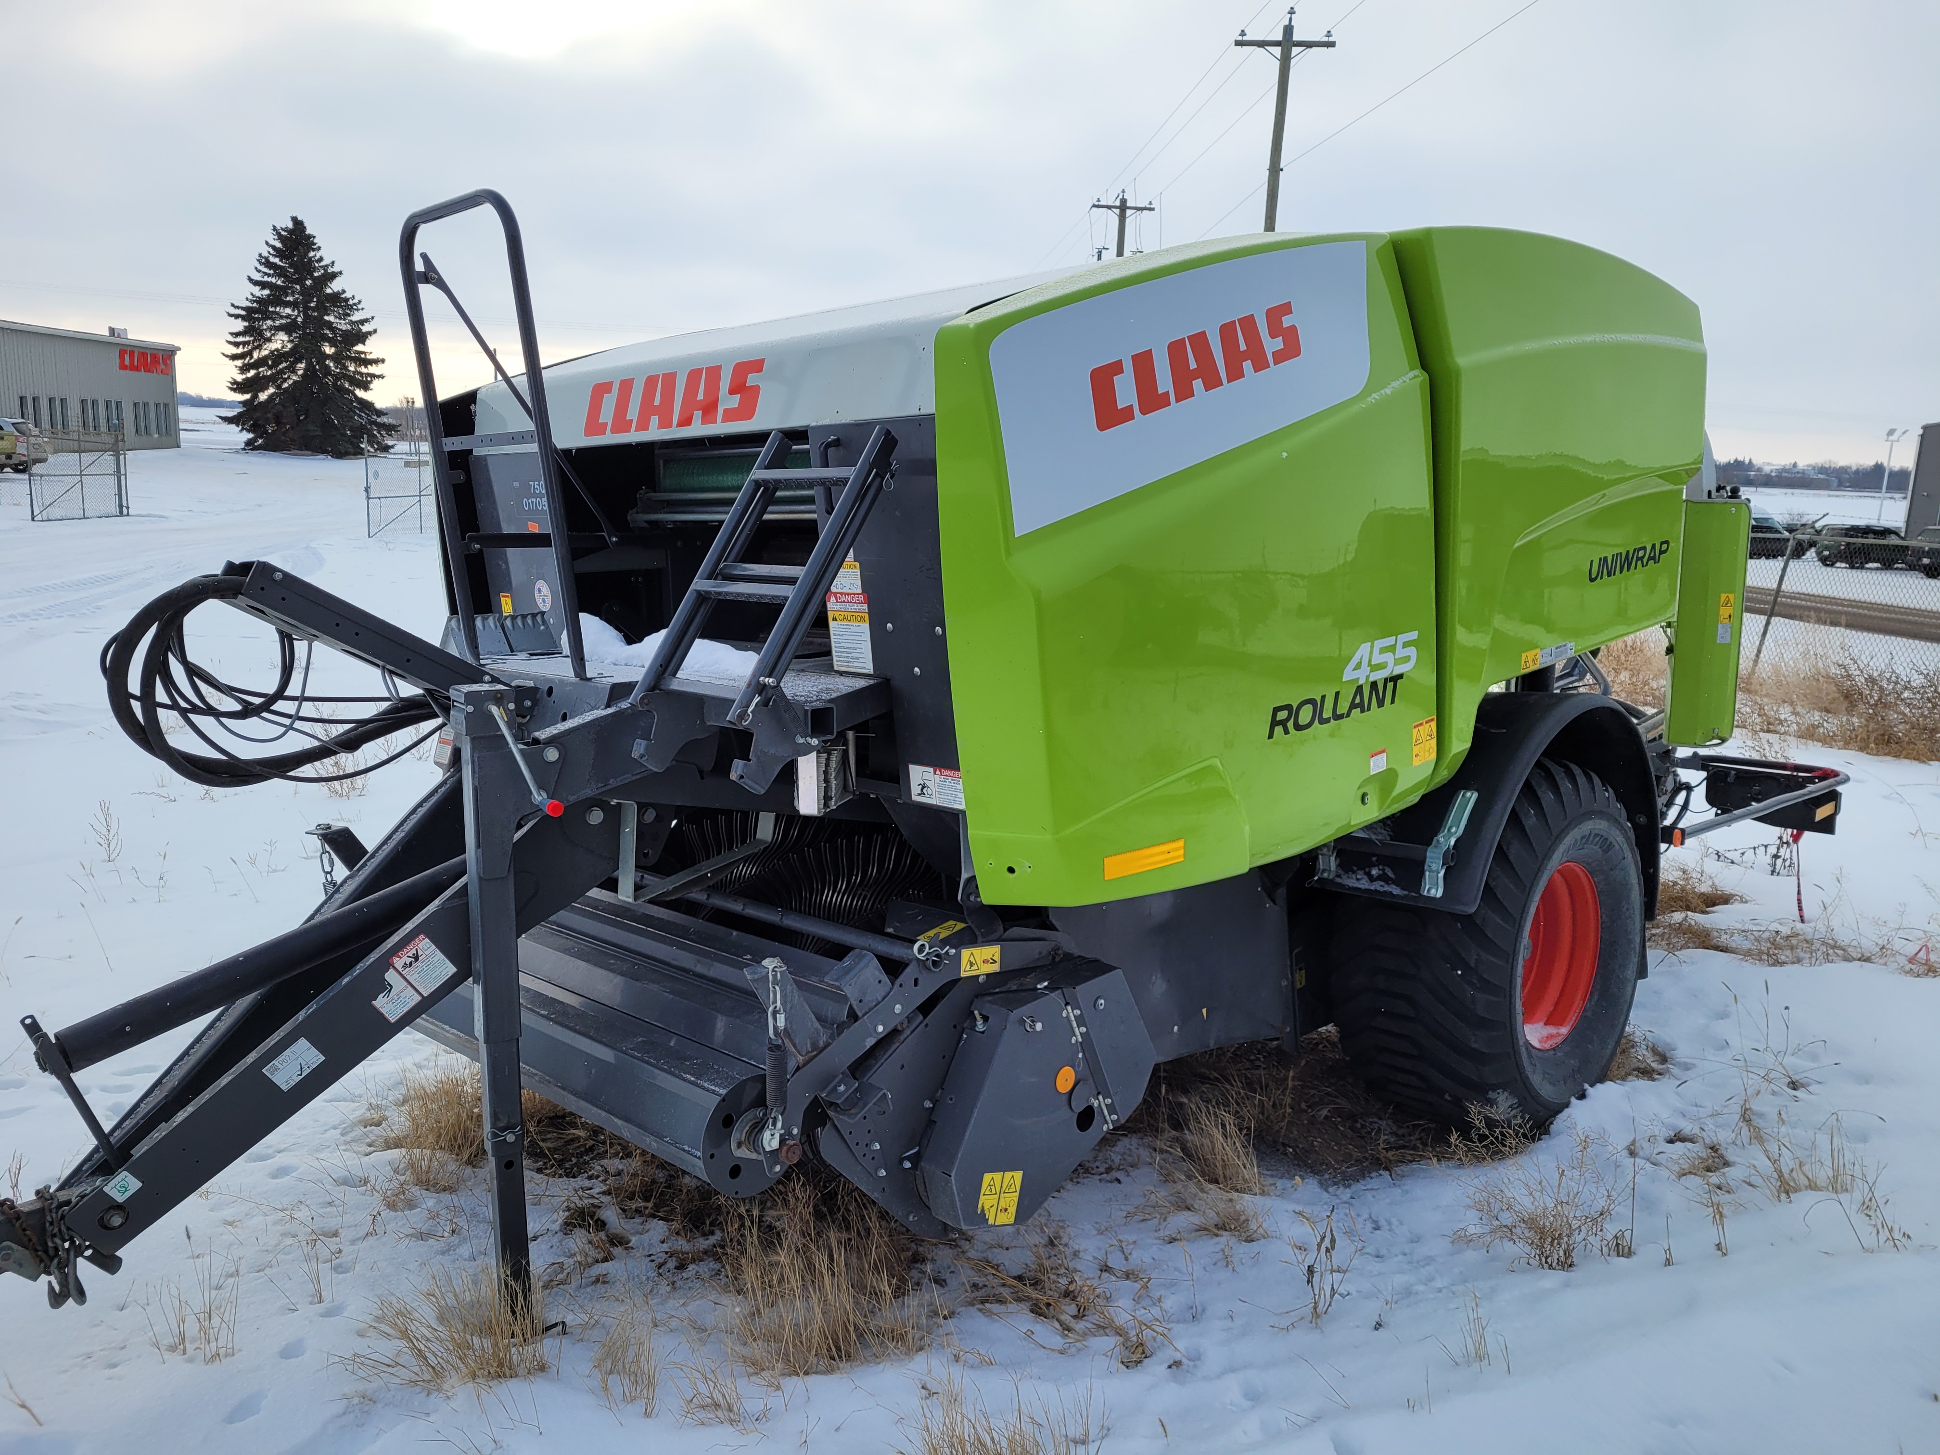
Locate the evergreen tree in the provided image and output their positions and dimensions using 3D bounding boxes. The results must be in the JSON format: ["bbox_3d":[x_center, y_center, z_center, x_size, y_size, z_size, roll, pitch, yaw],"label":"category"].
[{"bbox_3d":[-32.765,-19.284,72.000,8.300,11.700,8.300,-2,12,-24],"label":"evergreen tree"}]

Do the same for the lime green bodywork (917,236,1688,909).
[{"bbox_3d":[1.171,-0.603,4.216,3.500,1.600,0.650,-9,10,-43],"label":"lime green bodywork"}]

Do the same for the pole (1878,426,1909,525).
[{"bbox_3d":[60.237,-15.936,95.706,1.500,7.500,0.700,9,13,30],"label":"pole"}]

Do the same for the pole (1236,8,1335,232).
[{"bbox_3d":[6.828,-10.057,33.648,2.350,12.200,0.350,3,11,2],"label":"pole"}]

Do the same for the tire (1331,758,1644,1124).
[{"bbox_3d":[1.710,0.696,4.776,1.180,1.180,0.600,-9,10,-43],"label":"tire"}]

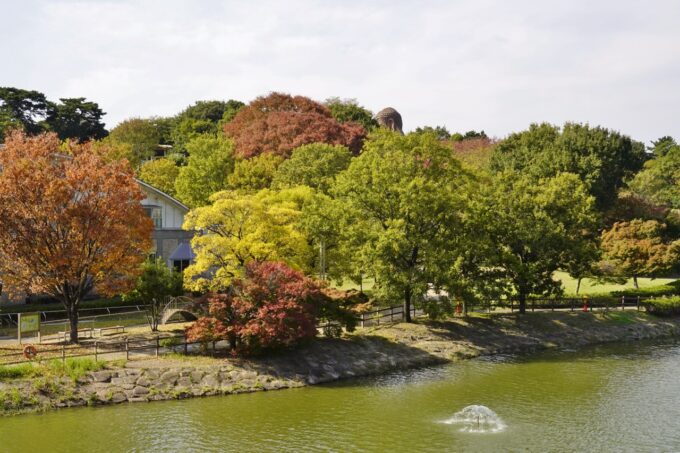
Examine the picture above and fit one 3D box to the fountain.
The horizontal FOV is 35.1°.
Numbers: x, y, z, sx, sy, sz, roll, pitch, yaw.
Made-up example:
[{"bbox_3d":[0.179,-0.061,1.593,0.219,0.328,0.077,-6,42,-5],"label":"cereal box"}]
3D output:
[{"bbox_3d":[5.830,8.297,47.000,2.800,0.950,2.500,0,1,0],"label":"fountain"}]

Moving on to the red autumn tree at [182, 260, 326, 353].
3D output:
[{"bbox_3d":[-4.806,4.553,60.500,7.600,5.300,6.800,0,1,0],"label":"red autumn tree"}]

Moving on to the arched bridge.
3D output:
[{"bbox_3d":[-11.214,5.693,74.597,3.300,1.850,1.500,-1,1,-38],"label":"arched bridge"}]

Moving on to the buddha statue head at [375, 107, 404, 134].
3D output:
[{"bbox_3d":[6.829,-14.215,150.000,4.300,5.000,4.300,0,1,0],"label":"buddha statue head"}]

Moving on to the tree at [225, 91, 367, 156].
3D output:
[{"bbox_3d":[-4.968,-8.975,115.000,15.200,10.800,14.000,0,1,0],"label":"tree"}]

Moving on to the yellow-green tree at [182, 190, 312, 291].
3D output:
[{"bbox_3d":[-5.844,2.211,68.000,8.200,9.000,7.700,0,1,0],"label":"yellow-green tree"}]

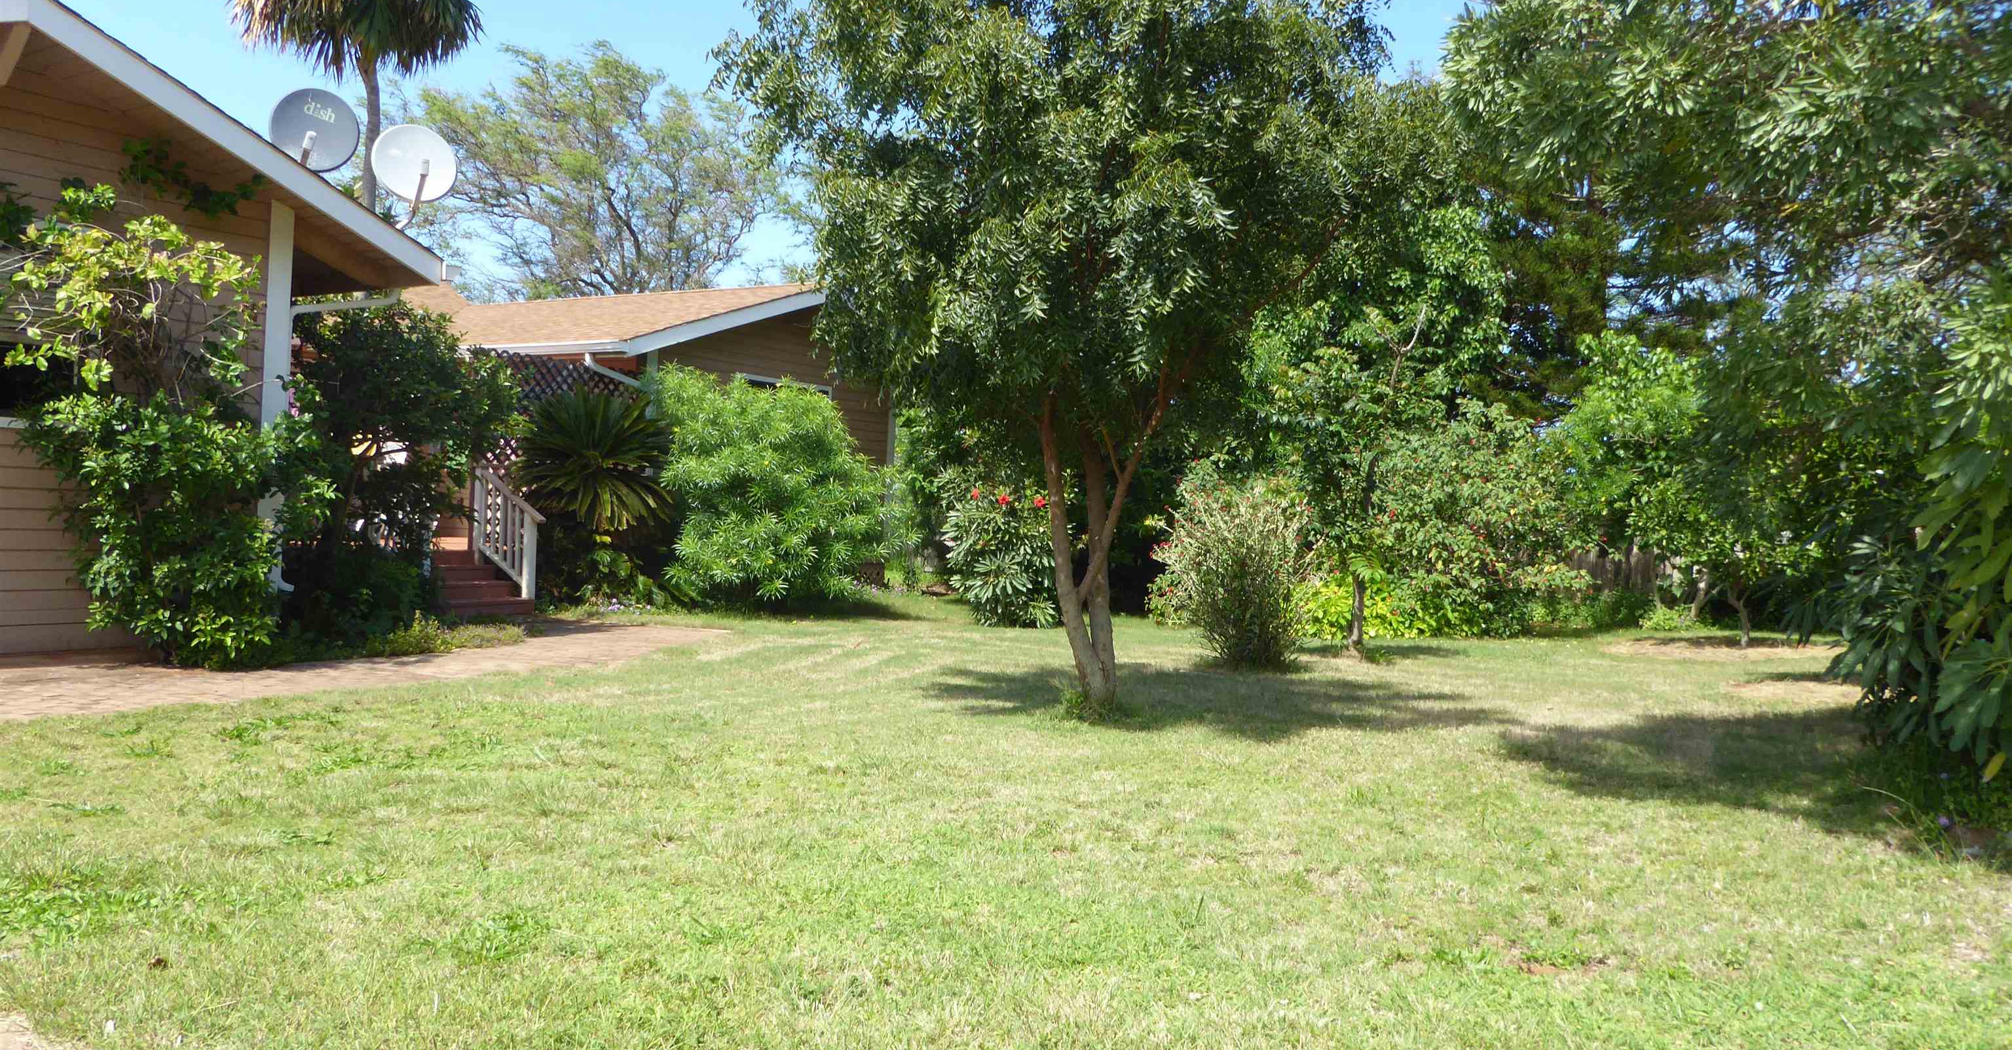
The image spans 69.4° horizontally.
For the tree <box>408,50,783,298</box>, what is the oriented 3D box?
[{"bbox_3d":[-9.021,-5.114,32.051,8.793,11.060,8.000,3,1,-16],"label":"tree"}]

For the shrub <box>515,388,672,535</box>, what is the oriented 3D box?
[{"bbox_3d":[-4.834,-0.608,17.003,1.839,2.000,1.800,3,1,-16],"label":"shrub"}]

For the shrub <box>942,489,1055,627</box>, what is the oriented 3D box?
[{"bbox_3d":[-0.045,0.360,17.200,1.377,1.629,1.300,3,1,0],"label":"shrub"}]

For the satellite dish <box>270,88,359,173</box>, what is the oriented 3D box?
[{"bbox_3d":[-5.775,-3.284,12.157,0.750,0.780,0.450,2,-10,-37],"label":"satellite dish"}]

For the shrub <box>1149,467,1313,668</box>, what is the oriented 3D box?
[{"bbox_3d":[2.206,0.395,14.199,1.598,1.908,1.450,3,1,9],"label":"shrub"}]

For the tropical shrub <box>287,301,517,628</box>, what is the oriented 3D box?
[{"bbox_3d":[-5.725,-0.672,13.800,2.209,2.907,2.000,3,1,-23],"label":"tropical shrub"}]

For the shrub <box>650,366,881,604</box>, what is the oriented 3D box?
[{"bbox_3d":[-3.062,-0.519,18.500,2.942,3.019,2.700,3,1,-9],"label":"shrub"}]

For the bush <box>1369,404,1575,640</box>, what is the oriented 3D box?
[{"bbox_3d":[6.482,-0.128,19.999,2.813,3.179,2.500,3,1,18],"label":"bush"}]

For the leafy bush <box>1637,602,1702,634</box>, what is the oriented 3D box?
[{"bbox_3d":[9.952,1.403,21.800,0.967,0.471,0.800,3,1,25],"label":"leafy bush"}]

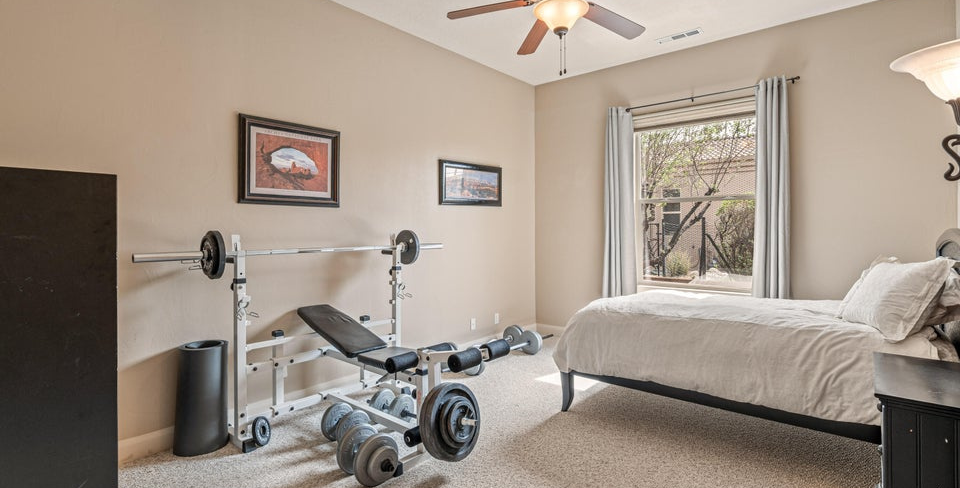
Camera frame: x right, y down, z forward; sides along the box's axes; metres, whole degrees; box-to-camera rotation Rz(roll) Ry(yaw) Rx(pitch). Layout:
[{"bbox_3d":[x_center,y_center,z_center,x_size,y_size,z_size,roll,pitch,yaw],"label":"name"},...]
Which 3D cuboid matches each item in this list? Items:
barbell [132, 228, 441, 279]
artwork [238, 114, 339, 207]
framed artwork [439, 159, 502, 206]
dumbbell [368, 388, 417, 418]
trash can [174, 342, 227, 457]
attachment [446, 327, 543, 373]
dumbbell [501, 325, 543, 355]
[{"bbox_3d":[-1.041,0.047,3.105,0.280,0.280,2.160,1,1,41],"label":"barbell"},{"bbox_3d":[-1.329,-0.560,3.210,0.030,0.583,0.742,1,1,41],"label":"artwork"},{"bbox_3d":[-0.079,-0.602,4.643,0.030,0.427,0.966,1,1,41],"label":"framed artwork"},{"bbox_3d":[-0.569,1.060,2.920,0.420,0.220,0.220,1,1,38],"label":"dumbbell"},{"bbox_3d":[-1.631,0.891,2.671,0.272,0.590,0.272,1,1,41],"label":"trash can"},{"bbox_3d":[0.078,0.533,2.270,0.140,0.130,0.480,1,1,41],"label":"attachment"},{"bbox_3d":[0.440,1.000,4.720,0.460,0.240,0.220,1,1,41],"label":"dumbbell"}]

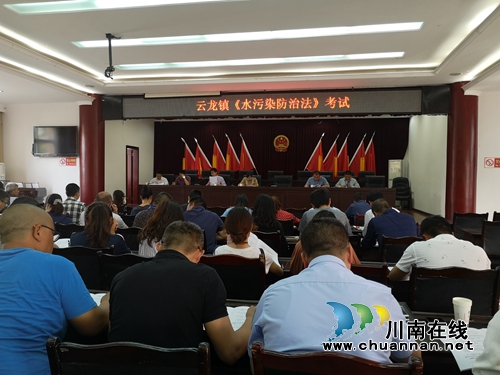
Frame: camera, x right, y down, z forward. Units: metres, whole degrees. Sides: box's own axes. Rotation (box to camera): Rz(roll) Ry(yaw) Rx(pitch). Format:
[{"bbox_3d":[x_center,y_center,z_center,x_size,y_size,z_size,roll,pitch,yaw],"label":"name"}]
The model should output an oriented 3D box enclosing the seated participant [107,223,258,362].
[{"bbox_3d":[-0.263,0.726,1.555,0.560,1.200,0.820,1,1,11],"label":"seated participant"}]

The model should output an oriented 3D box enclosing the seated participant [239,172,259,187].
[{"bbox_3d":[-0.040,0.160,10.550,0.540,1.120,0.700,1,1,11],"label":"seated participant"}]

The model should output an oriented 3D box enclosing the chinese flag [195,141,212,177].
[{"bbox_3d":[-1.634,-1.010,13.706,0.630,1.420,0.250,1,1,11],"label":"chinese flag"}]

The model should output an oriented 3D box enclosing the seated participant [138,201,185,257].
[{"bbox_3d":[-0.613,0.689,2.855,0.480,1.200,0.800,1,1,11],"label":"seated participant"}]

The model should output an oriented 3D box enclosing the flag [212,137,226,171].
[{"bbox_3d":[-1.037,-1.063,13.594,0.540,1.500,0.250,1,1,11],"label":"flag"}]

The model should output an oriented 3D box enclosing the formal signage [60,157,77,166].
[{"bbox_3d":[-4.478,-0.621,9.616,0.455,0.200,0.020,1,1,11],"label":"formal signage"}]

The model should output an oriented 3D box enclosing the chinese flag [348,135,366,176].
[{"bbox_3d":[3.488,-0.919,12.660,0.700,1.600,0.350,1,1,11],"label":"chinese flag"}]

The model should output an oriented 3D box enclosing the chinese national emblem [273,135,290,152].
[{"bbox_3d":[1.136,-1.556,13.887,0.560,0.610,0.080,1,1,11],"label":"chinese national emblem"}]

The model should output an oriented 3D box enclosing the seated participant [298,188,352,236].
[{"bbox_3d":[0.651,0.657,3.426,0.500,1.300,0.780,1,2,11],"label":"seated participant"}]

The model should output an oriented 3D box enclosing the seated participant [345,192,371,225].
[{"bbox_3d":[1.633,0.658,5.929,0.500,1.180,0.780,1,2,11],"label":"seated participant"}]

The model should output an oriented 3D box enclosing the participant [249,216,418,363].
[{"bbox_3d":[0.295,0.741,1.415,0.600,1.270,0.800,1,2,11],"label":"participant"}]

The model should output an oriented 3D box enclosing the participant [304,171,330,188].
[{"bbox_3d":[1.683,0.160,9.760,0.580,1.160,0.780,1,1,11],"label":"participant"}]

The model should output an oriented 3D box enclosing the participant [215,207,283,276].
[{"bbox_3d":[0.000,0.735,2.660,0.500,1.220,0.720,1,1,9],"label":"participant"}]

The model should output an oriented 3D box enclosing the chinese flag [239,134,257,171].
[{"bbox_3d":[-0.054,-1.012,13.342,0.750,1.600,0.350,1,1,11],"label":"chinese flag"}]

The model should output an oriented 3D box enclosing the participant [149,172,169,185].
[{"bbox_3d":[-2.492,0.120,10.616,0.560,1.140,0.750,1,2,11],"label":"participant"}]

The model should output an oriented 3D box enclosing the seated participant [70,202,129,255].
[{"bbox_3d":[-1.078,0.704,2.924,0.500,1.200,0.800,1,1,11],"label":"seated participant"}]

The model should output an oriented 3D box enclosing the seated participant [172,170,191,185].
[{"bbox_3d":[-1.840,0.122,10.466,0.540,1.150,0.750,1,2,11],"label":"seated participant"}]

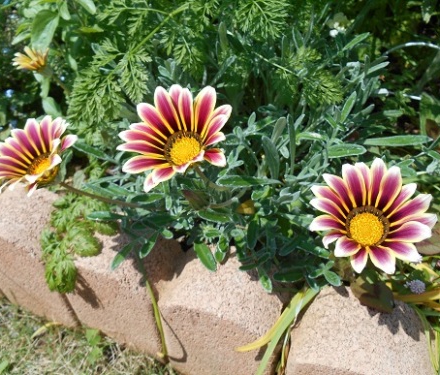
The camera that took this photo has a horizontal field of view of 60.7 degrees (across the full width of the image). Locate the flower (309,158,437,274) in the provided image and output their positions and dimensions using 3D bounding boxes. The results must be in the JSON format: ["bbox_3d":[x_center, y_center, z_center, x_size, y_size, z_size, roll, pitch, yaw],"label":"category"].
[{"bbox_3d":[0.118,0.022,0.290,0.095,0.030,0.090,20,69,23],"label":"flower"}]

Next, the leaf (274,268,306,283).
[{"bbox_3d":[0.063,0.081,0.343,0.030,0.006,0.014,1,45,-10],"label":"leaf"}]

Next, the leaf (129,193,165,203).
[{"bbox_3d":[-0.069,0.009,0.358,0.032,0.006,0.011,-10,47,-10],"label":"leaf"}]

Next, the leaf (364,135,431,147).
[{"bbox_3d":[0.183,-0.048,0.388,0.066,0.007,0.014,-2,41,4],"label":"leaf"}]

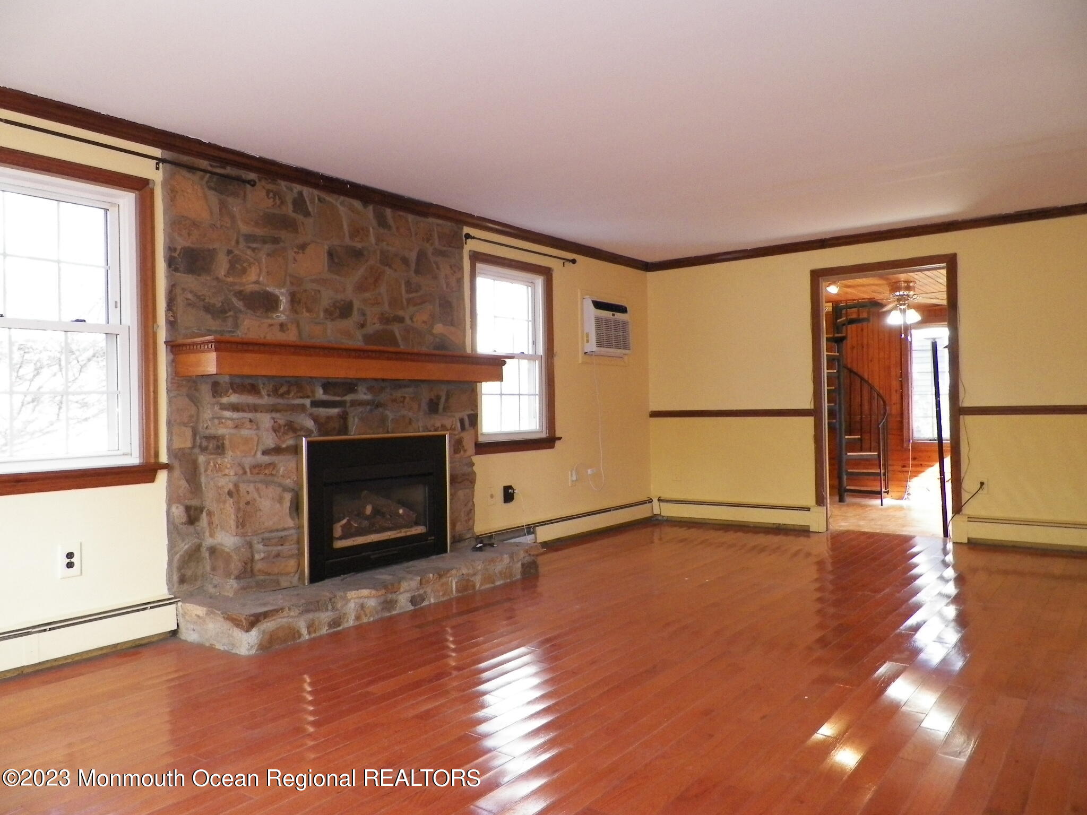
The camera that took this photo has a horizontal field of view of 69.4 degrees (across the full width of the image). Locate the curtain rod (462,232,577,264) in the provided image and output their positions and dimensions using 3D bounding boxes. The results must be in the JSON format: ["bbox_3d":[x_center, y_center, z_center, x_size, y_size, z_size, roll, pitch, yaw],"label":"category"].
[{"bbox_3d":[-0.138,-1.166,5.817,0.091,0.057,1.310,-1,0,38],"label":"curtain rod"}]

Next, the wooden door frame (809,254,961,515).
[{"bbox_3d":[2.658,-0.065,6.128,1.085,2.118,0.140,-1,0,38],"label":"wooden door frame"}]

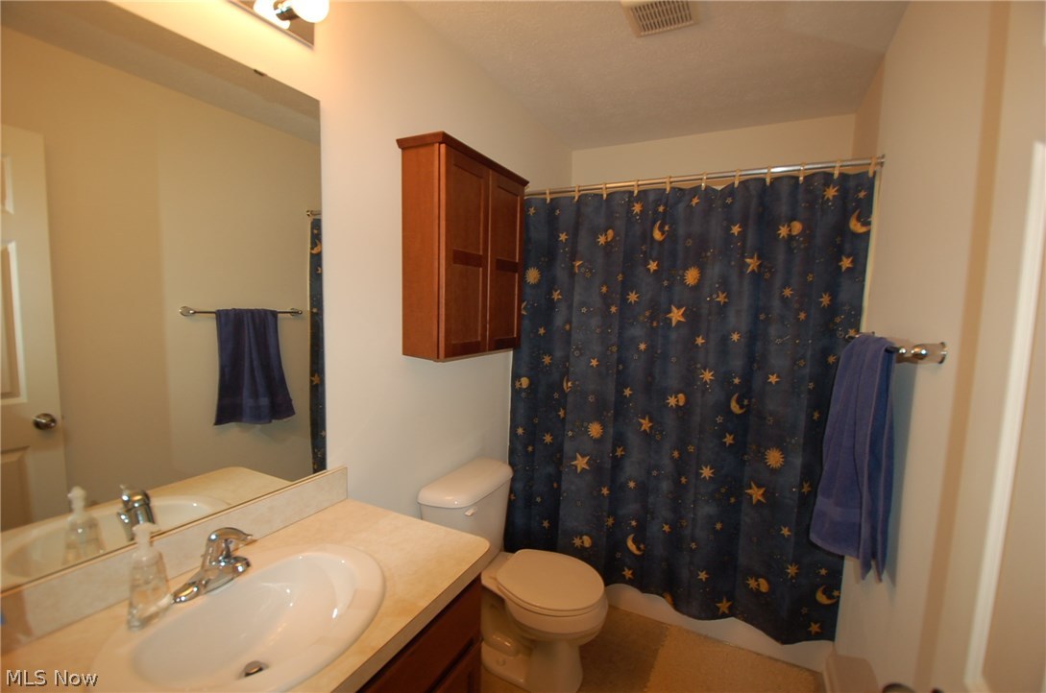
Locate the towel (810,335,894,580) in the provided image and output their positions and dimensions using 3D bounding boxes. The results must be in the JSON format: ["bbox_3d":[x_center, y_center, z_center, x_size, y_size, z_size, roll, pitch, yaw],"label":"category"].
[{"bbox_3d":[0.917,0.278,1.220,0.110,0.650,0.390,4,6,27],"label":"towel"}]

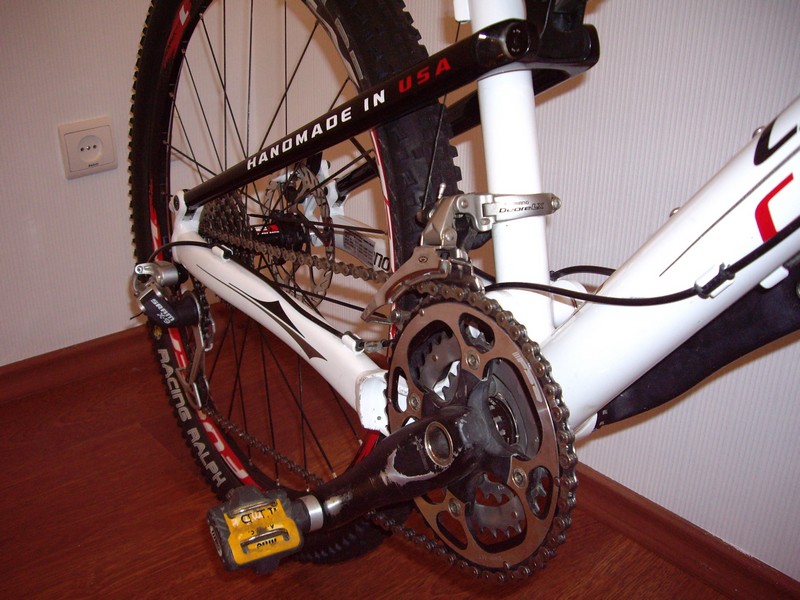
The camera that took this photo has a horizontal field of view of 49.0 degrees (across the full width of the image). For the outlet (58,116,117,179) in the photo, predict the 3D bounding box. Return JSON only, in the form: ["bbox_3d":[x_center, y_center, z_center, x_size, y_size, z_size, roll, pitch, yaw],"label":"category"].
[{"bbox_3d":[-0.434,-0.212,1.236,0.080,0.080,0.013,-22,34,-39],"label":"outlet"}]

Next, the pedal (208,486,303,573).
[{"bbox_3d":[-0.103,0.170,0.650,0.064,0.030,0.060,-9,62,-34],"label":"pedal"}]

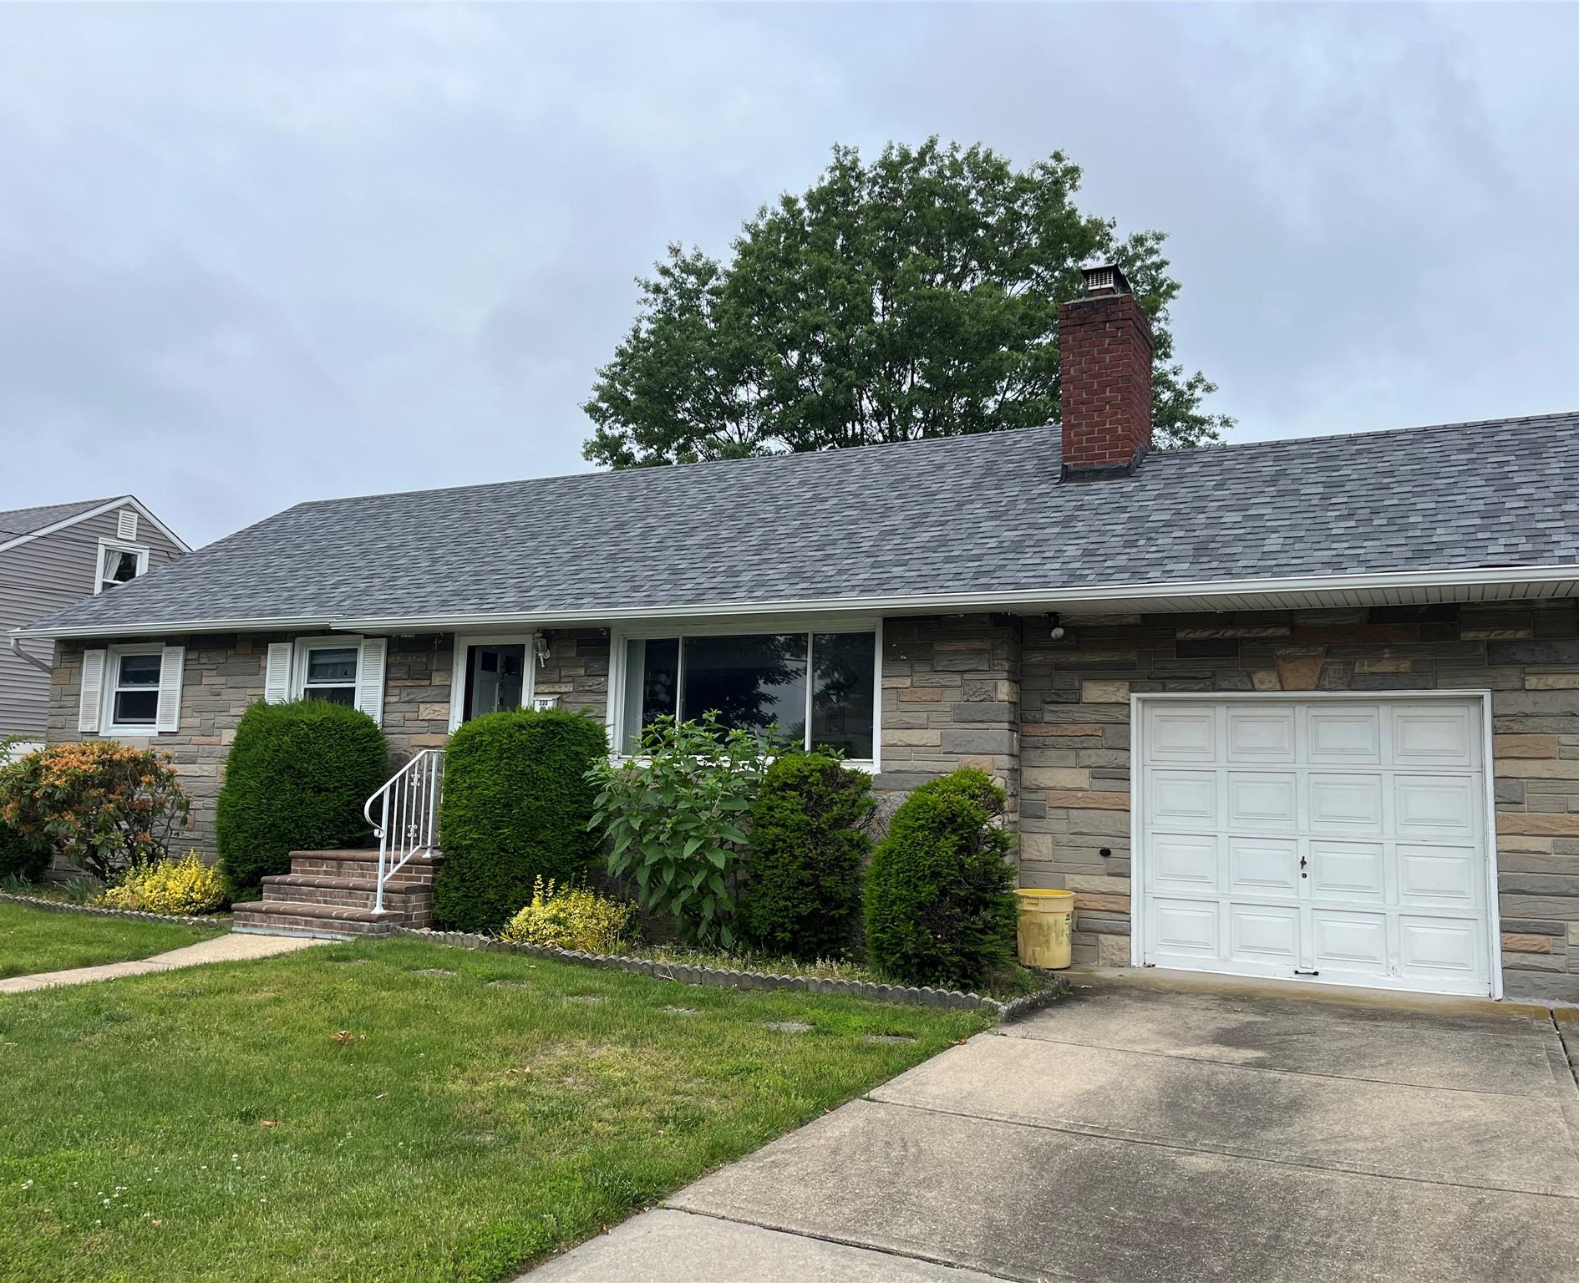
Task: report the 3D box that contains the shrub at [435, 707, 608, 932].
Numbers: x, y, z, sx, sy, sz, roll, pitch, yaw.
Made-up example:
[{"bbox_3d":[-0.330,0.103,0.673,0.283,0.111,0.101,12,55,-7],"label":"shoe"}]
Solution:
[{"bbox_3d":[-2.446,1.612,11.682,1.220,2.050,1.120,-2,-7,26],"label":"shrub"}]

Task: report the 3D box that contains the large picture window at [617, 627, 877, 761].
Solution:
[{"bbox_3d":[-0.442,0.469,11.601,2.700,1.210,0.130,-2,-7,26],"label":"large picture window"}]

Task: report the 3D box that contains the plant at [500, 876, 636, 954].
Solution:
[{"bbox_3d":[-1.840,2.230,10.691,1.130,0.570,0.950,-2,-7,28],"label":"plant"}]

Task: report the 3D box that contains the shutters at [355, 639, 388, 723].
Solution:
[{"bbox_3d":[-4.407,0.469,13.536,0.330,1.000,0.050,-2,-7,26],"label":"shutters"}]

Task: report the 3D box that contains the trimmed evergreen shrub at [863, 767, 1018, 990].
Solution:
[{"bbox_3d":[1.102,1.673,9.306,1.110,1.510,1.100,2,-6,0],"label":"trimmed evergreen shrub"}]

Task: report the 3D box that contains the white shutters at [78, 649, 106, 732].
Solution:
[{"bbox_3d":[-8.429,0.598,15.529,0.350,1.000,0.050,-2,-7,26],"label":"white shutters"}]

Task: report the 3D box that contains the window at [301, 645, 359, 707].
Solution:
[{"bbox_3d":[-4.963,0.495,13.856,0.860,0.980,0.110,-2,-7,26],"label":"window"}]

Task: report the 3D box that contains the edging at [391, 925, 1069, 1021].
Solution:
[{"bbox_3d":[-0.964,2.410,9.739,5.900,0.160,1.350,-2,-7,26],"label":"edging"}]

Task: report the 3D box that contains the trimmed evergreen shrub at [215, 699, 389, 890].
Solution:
[{"bbox_3d":[-4.880,1.617,12.898,1.270,2.050,1.100,-2,-7,26],"label":"trimmed evergreen shrub"}]

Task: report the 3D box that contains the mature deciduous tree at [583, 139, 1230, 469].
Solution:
[{"bbox_3d":[2.221,-3.166,26.378,13.000,15.000,13.000,-2,-7,28],"label":"mature deciduous tree"}]

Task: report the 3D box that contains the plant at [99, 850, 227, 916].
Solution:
[{"bbox_3d":[-6.134,2.345,12.624,1.250,0.590,1.000,-2,-7,28],"label":"plant"}]

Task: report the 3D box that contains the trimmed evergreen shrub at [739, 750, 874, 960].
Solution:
[{"bbox_3d":[0.160,1.719,10.536,1.100,1.620,1.080,2,-6,0],"label":"trimmed evergreen shrub"}]

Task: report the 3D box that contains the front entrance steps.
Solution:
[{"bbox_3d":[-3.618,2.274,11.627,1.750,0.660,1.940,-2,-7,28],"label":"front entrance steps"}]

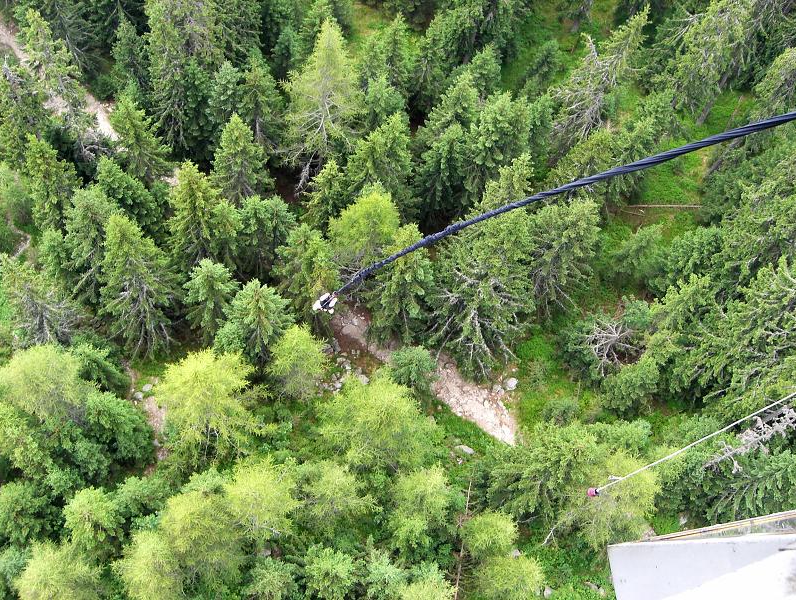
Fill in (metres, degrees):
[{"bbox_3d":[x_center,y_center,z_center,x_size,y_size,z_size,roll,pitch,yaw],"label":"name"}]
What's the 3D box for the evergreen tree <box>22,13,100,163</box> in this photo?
[{"bbox_3d":[-23.549,-15.176,61.277,3.890,15.110,3.890,14,61,0],"label":"evergreen tree"}]

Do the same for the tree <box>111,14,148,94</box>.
[{"bbox_3d":[-20.196,-18.377,67.302,2.960,8.760,2.960,14,61,0],"label":"tree"}]

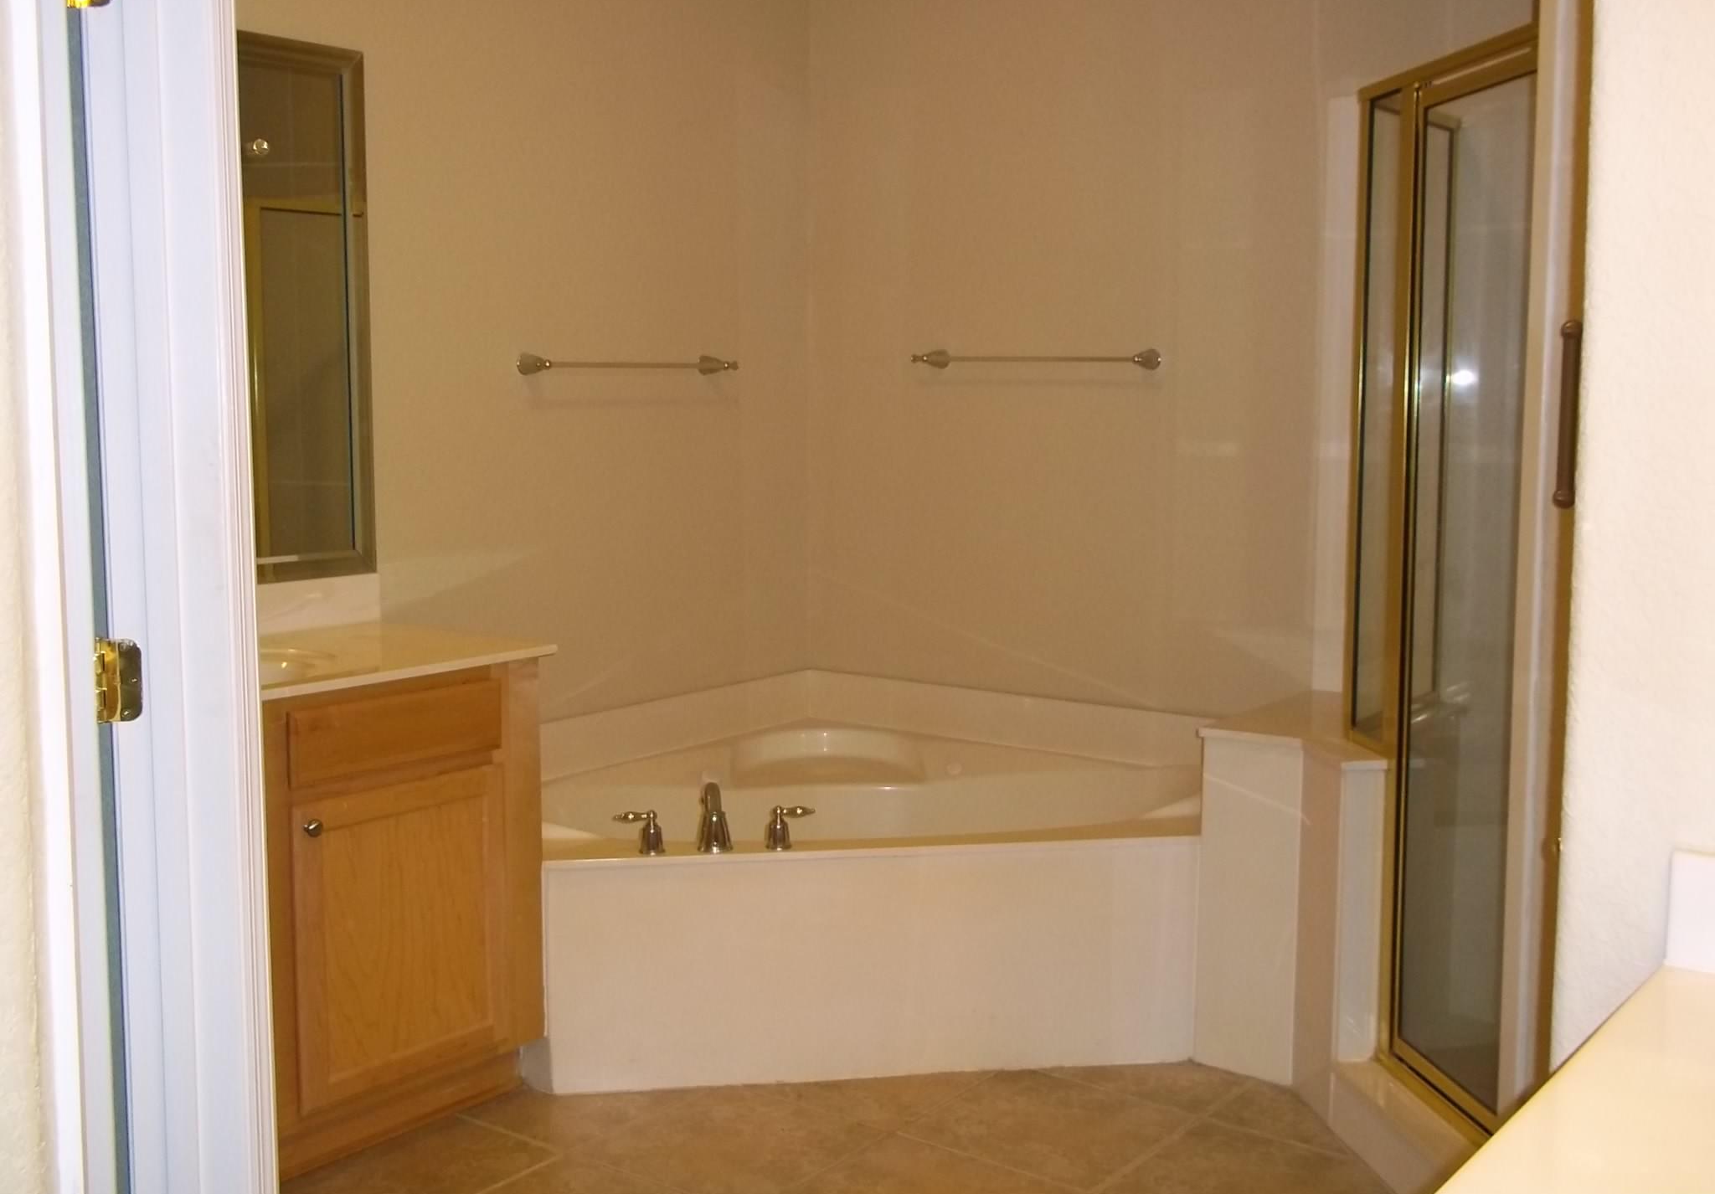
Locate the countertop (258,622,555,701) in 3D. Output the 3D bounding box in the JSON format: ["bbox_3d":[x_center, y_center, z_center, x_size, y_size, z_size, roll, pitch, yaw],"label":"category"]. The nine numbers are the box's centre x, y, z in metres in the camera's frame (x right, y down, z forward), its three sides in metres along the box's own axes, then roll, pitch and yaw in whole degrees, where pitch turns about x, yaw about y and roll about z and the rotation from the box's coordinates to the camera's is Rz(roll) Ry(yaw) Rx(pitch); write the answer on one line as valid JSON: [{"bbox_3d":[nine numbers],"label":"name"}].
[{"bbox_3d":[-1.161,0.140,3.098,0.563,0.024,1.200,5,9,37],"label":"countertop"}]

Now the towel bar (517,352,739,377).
[{"bbox_3d":[-0.536,-0.551,4.248,0.094,0.050,0.680,5,9,37],"label":"towel bar"}]

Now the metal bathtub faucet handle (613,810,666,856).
[{"bbox_3d":[-0.435,0.467,3.538,0.104,0.082,0.048,-1,7,-8],"label":"metal bathtub faucet handle"}]

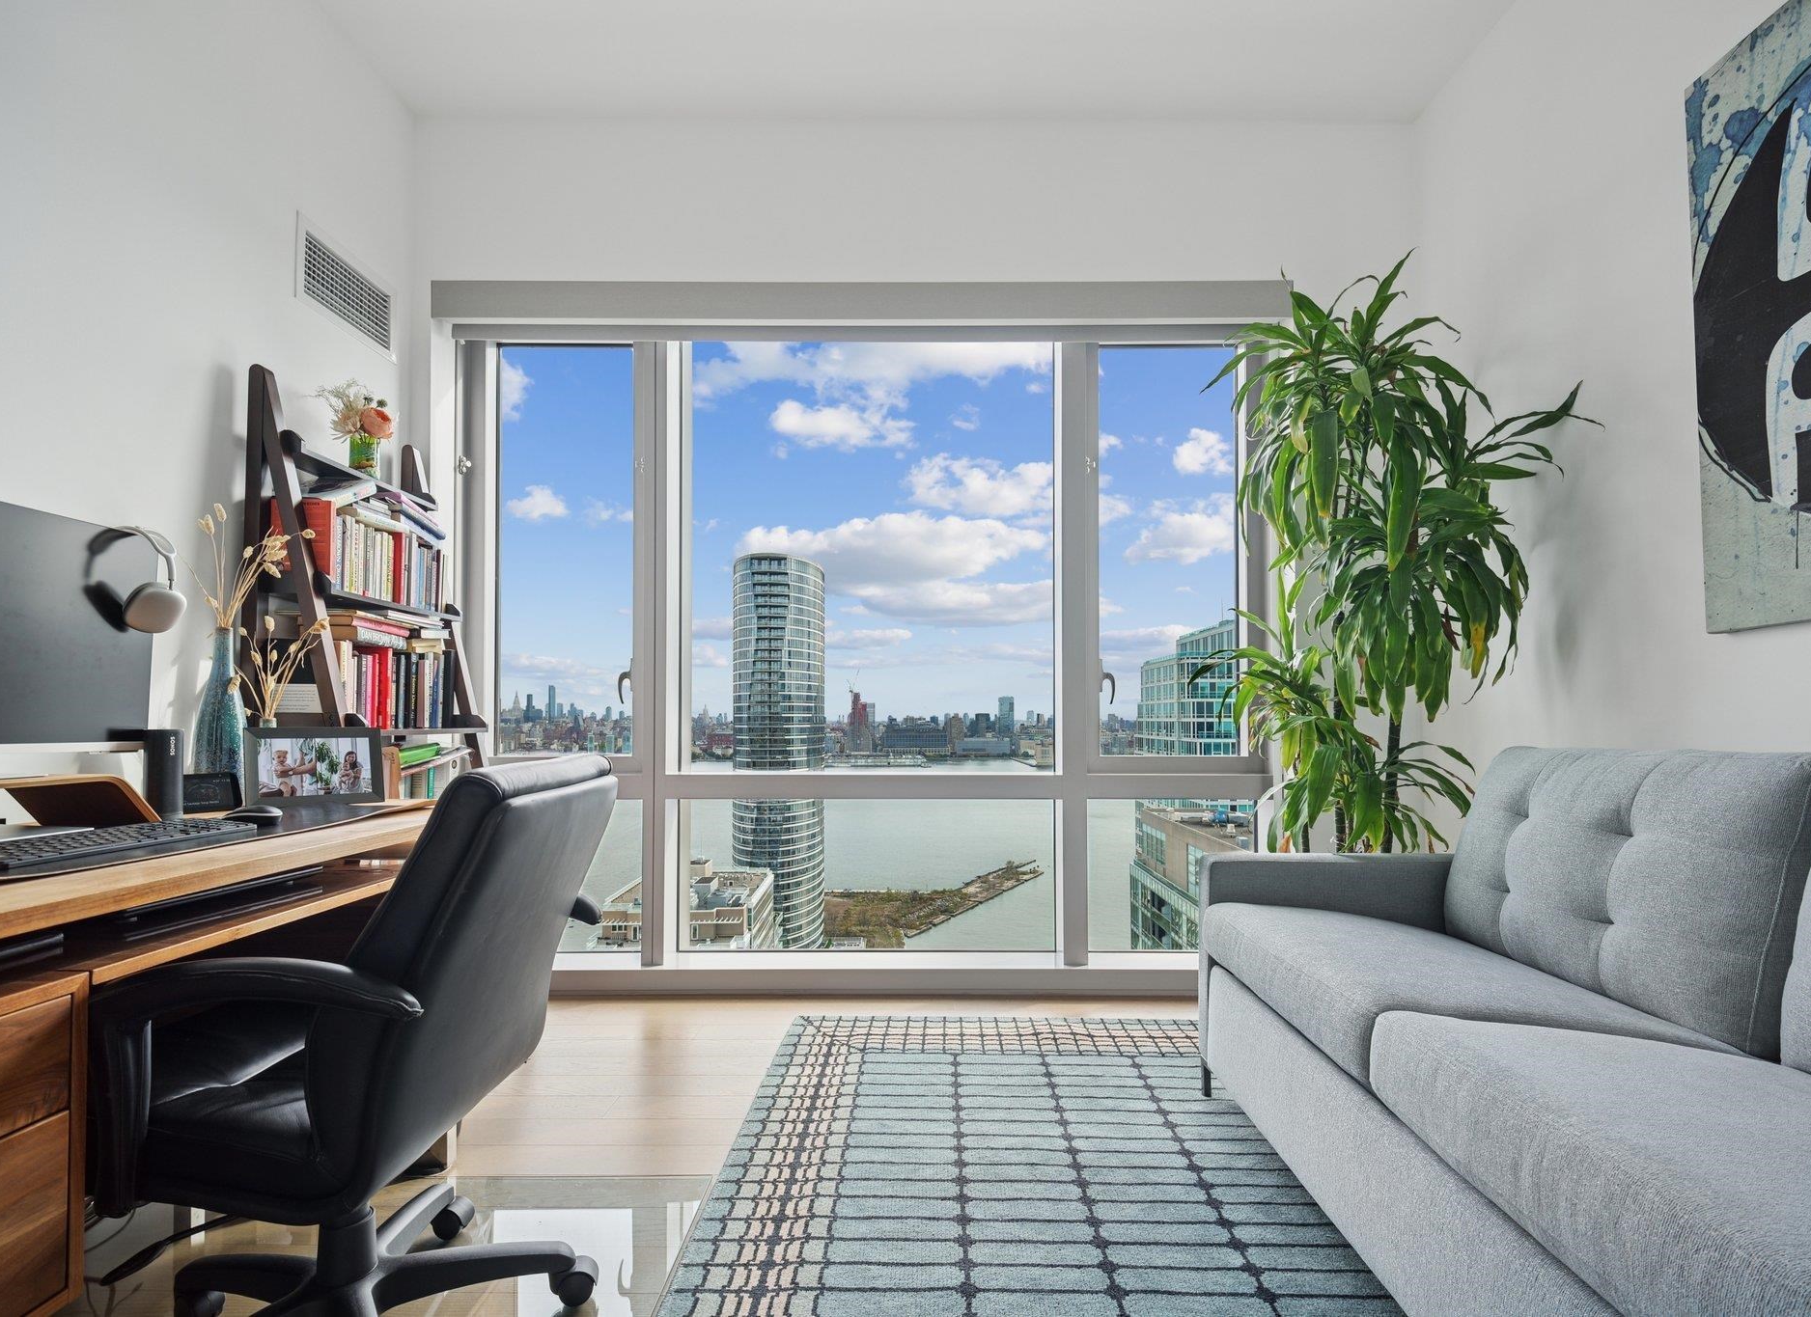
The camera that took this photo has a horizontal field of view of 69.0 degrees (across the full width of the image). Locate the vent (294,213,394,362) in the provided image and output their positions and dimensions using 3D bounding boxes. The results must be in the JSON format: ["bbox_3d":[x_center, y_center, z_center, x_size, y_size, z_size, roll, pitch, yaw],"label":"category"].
[{"bbox_3d":[-1.640,-1.087,3.927,0.028,0.246,0.675,0,-2,1],"label":"vent"}]

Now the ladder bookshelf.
[{"bbox_3d":[-1.396,0.194,3.774,0.500,1.825,0.995,0,-2,1],"label":"ladder bookshelf"}]

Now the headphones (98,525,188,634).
[{"bbox_3d":[-1.411,-0.147,2.444,0.170,0.195,0.100,0,-2,1],"label":"headphones"}]

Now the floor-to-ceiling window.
[{"bbox_3d":[-0.149,-0.092,4.531,2.823,2.375,0.200,0,-2,1],"label":"floor-to-ceiling window"}]

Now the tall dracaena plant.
[{"bbox_3d":[1.232,-0.016,3.662,0.870,2.235,0.960,0,-2,1],"label":"tall dracaena plant"}]

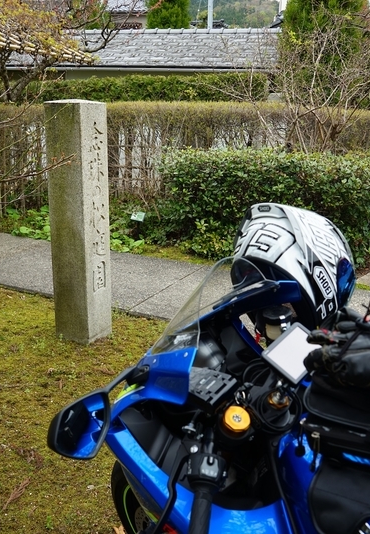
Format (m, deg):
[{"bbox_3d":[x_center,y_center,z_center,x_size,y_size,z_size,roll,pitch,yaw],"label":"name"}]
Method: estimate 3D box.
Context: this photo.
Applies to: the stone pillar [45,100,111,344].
[{"bbox_3d":[-0.700,-0.290,3.590,0.273,1.580,0.273,9,18,25],"label":"stone pillar"}]

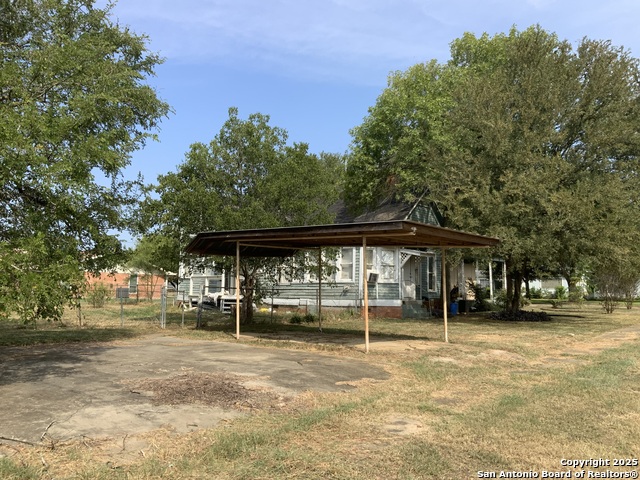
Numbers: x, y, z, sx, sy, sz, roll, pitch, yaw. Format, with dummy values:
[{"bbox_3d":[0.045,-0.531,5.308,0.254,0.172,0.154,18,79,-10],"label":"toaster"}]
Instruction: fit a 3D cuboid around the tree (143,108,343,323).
[{"bbox_3d":[-2.883,-0.911,19.944,7.200,7.900,6.800,0,-5,0],"label":"tree"}]

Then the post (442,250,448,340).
[{"bbox_3d":[3.191,1.393,13.631,0.080,2.450,0.080,-5,-7,44],"label":"post"}]

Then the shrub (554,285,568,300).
[{"bbox_3d":[21.070,4.580,46.781,1.200,1.380,1.200,0,-5,0],"label":"shrub"}]

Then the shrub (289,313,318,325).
[{"bbox_3d":[-0.634,2.845,19.431,1.000,0.440,0.600,0,-5,0],"label":"shrub"}]

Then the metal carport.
[{"bbox_3d":[0.297,1.191,14.043,7.390,2.850,3.940,-5,-7,44],"label":"metal carport"}]

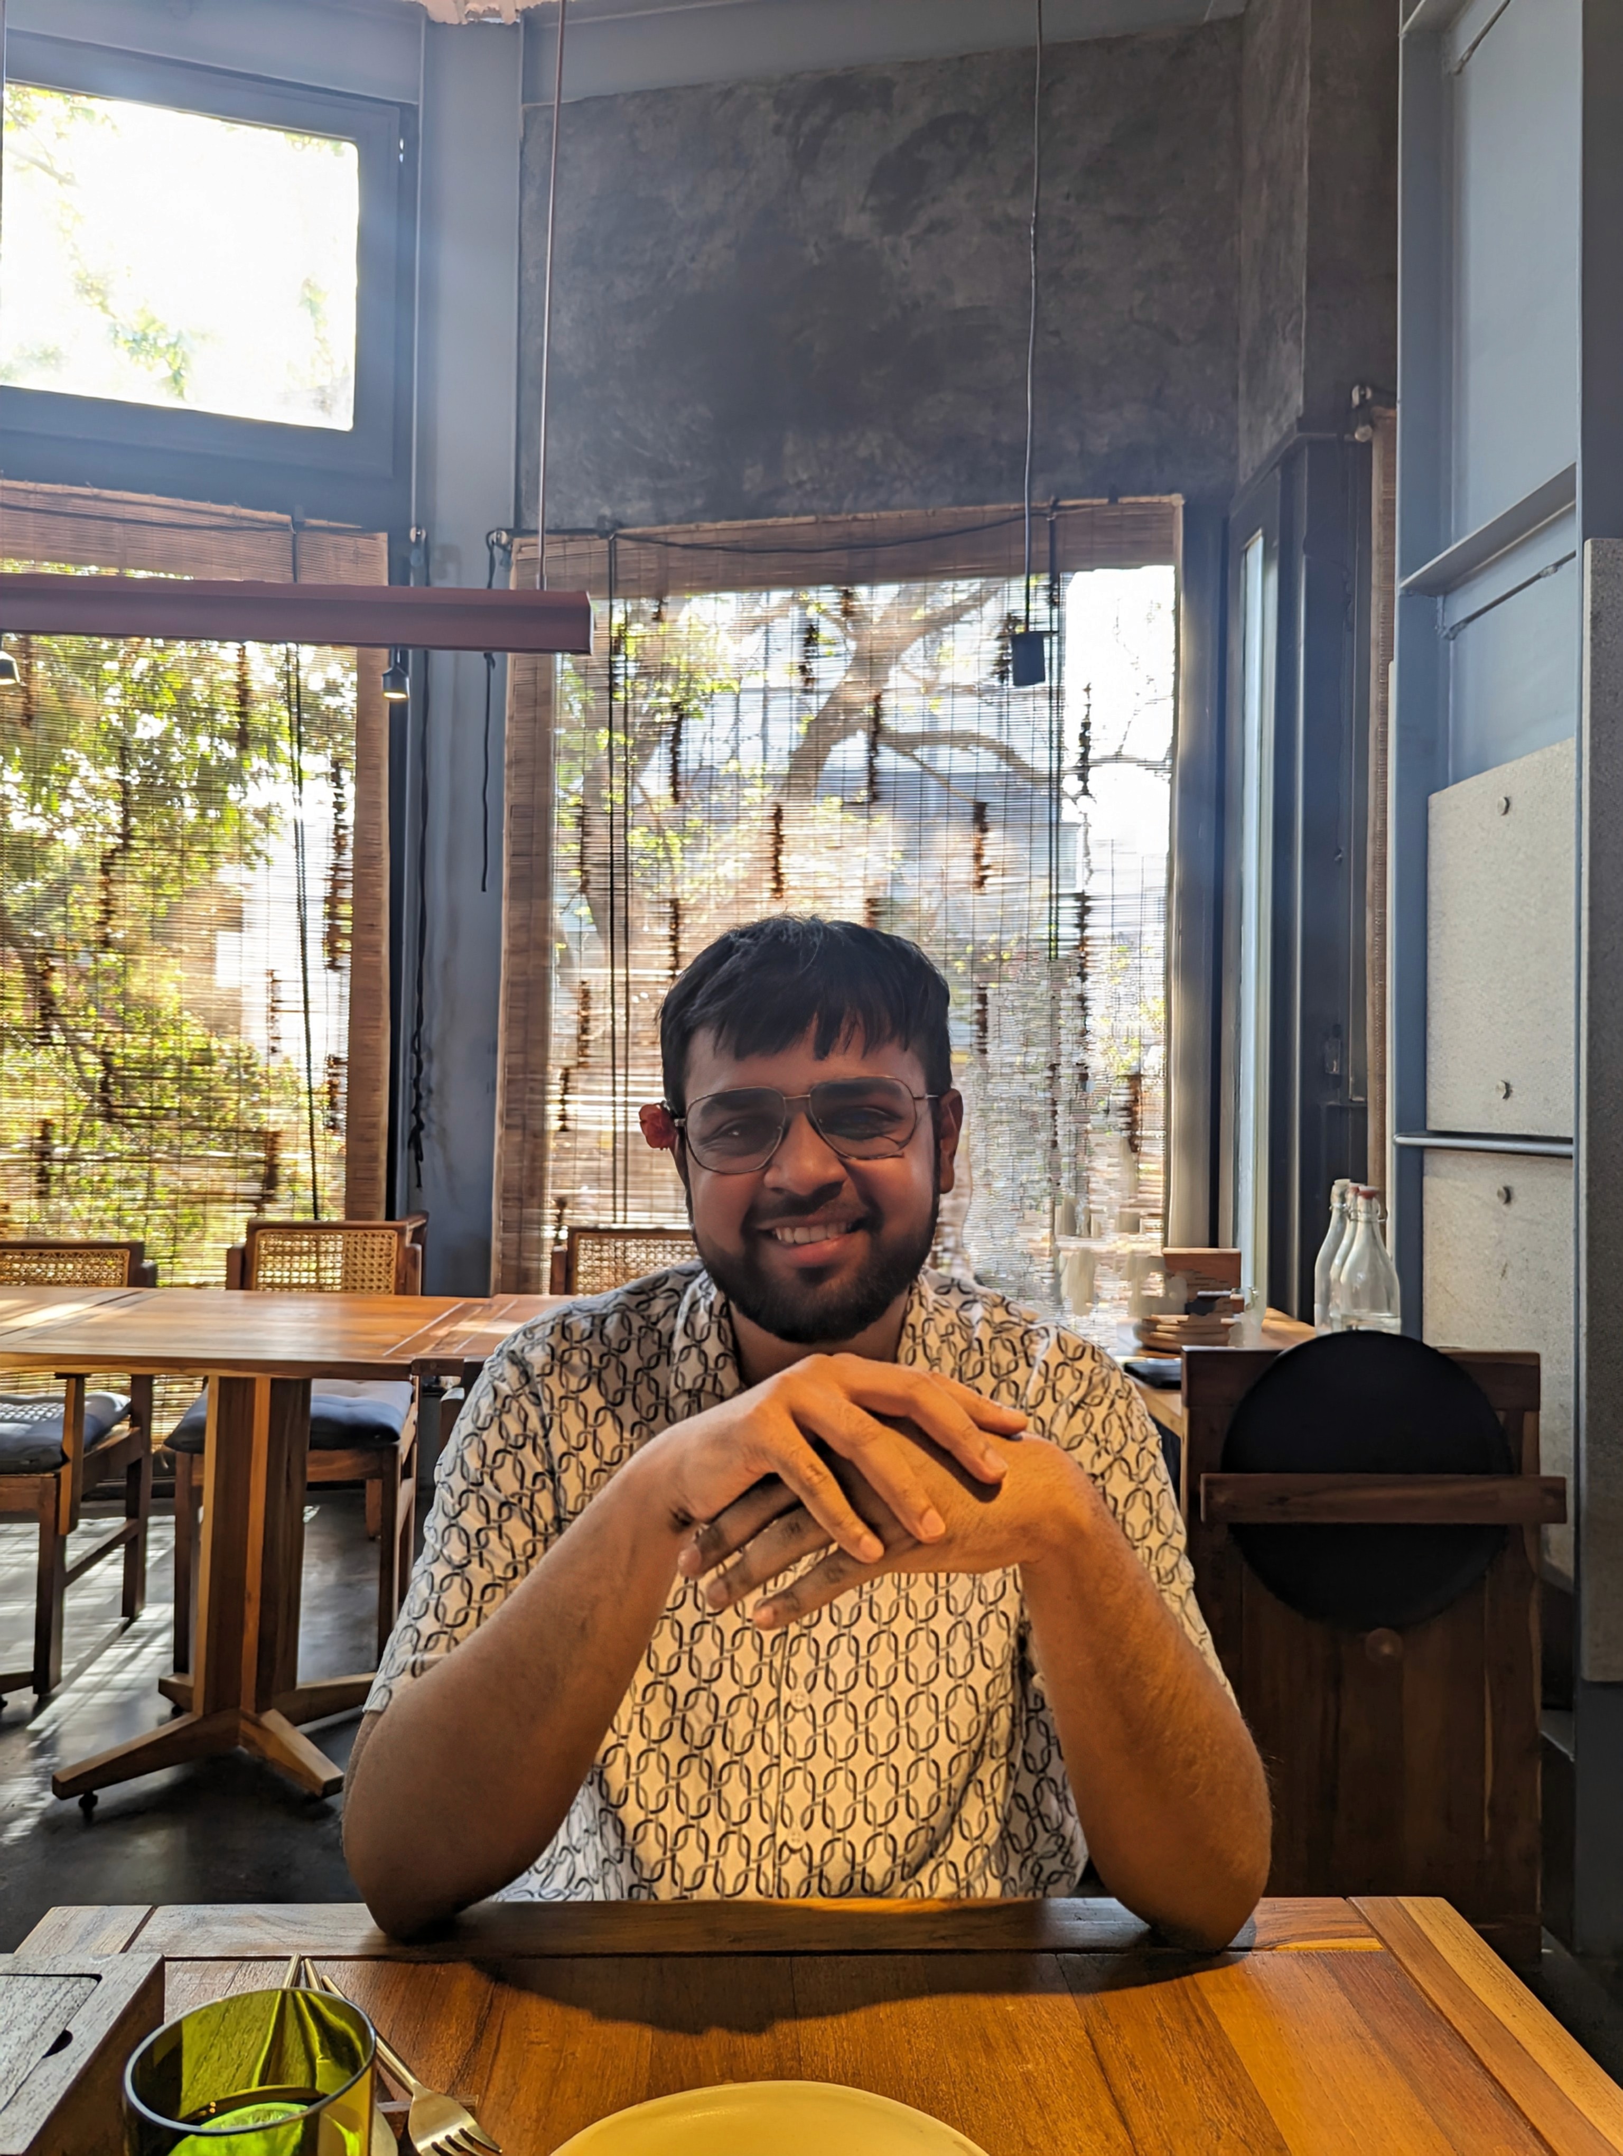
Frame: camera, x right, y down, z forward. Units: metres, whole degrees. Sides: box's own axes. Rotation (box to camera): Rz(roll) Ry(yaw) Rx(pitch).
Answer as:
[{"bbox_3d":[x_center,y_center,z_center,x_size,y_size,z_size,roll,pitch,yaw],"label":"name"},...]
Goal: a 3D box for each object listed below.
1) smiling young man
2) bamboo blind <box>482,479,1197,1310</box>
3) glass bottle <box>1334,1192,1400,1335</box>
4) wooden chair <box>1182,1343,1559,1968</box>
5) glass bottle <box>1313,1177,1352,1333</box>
[{"bbox_3d":[0.000,0.504,0.830,0.500,1.200,0.600,1,-1,-2],"label":"smiling young man"},{"bbox_3d":[0.050,-0.347,4.130,1.880,2.500,0.060,1,-1,11],"label":"bamboo blind"},{"bbox_3d":[0.812,0.314,2.170,0.088,0.310,0.088,1,-1,0],"label":"glass bottle"},{"bbox_3d":[0.750,0.785,2.160,0.490,0.830,0.420,1,-1,-2],"label":"wooden chair"},{"bbox_3d":[0.840,0.318,2.380,0.086,0.310,0.086,1,-1,0],"label":"glass bottle"}]

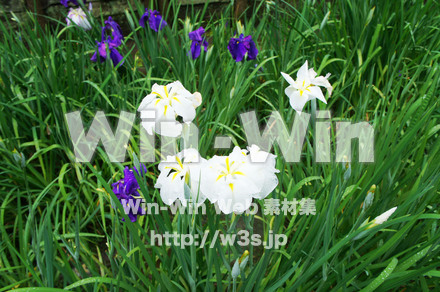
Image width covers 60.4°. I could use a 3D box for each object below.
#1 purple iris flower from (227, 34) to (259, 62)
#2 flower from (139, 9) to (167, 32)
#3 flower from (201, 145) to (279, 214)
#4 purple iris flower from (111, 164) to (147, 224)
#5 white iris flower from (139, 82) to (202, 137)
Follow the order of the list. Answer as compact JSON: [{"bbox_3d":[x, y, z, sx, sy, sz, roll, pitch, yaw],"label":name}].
[{"bbox_3d":[0.106,-0.451,1.750,0.135,0.108,0.120,2,33,3],"label":"purple iris flower"},{"bbox_3d":[-0.335,-0.630,1.900,0.130,0.105,0.120,-5,33,-8],"label":"flower"},{"bbox_3d":[0.053,0.091,1.030,0.200,0.125,0.160,0,32,0],"label":"flower"},{"bbox_3d":[-0.278,0.144,1.150,0.115,0.130,0.115,0,32,0],"label":"purple iris flower"},{"bbox_3d":[-0.149,-0.113,1.140,0.180,0.115,0.150,3,32,4],"label":"white iris flower"}]

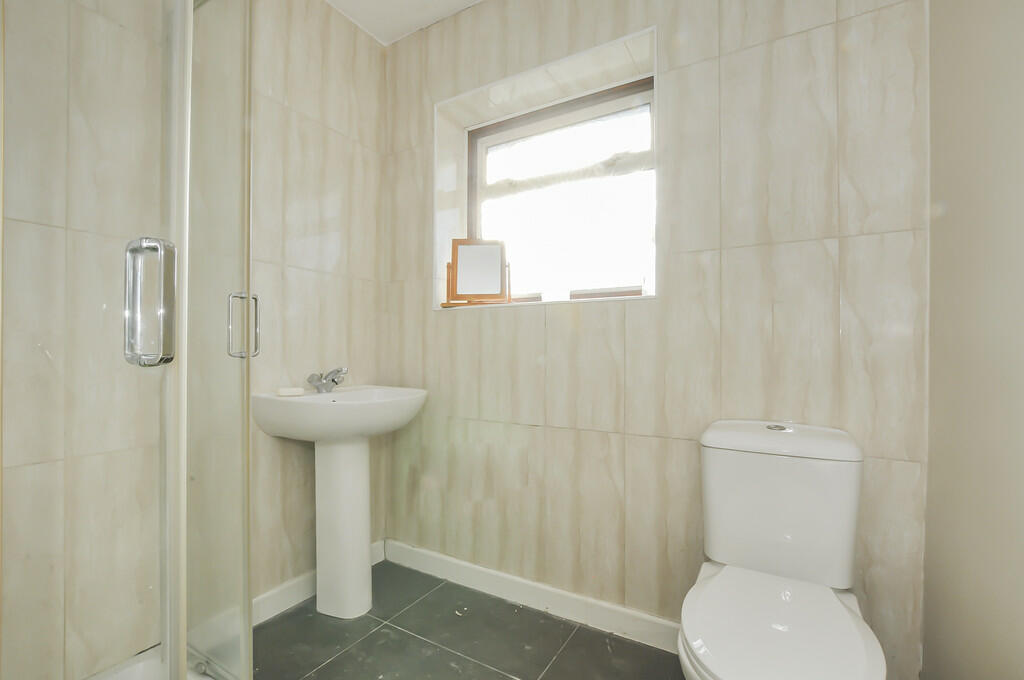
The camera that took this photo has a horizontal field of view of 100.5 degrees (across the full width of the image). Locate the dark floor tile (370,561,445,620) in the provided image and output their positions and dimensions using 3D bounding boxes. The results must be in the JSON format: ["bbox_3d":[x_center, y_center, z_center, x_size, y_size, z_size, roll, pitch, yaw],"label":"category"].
[{"bbox_3d":[-0.526,1.029,1.765,0.347,0.012,0.318,0,-1,29],"label":"dark floor tile"}]

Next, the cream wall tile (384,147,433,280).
[{"bbox_3d":[-0.480,-0.571,1.948,0.247,0.602,0.012,0,-1,29],"label":"cream wall tile"}]

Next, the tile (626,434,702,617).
[{"bbox_3d":[0.518,0.618,1.383,0.295,0.593,0.012,0,-1,29],"label":"tile"}]

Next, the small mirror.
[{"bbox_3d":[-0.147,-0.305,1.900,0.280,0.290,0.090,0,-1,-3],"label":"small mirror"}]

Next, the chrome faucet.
[{"bbox_3d":[-0.677,0.153,1.626,0.160,0.107,0.160,0,-1,29],"label":"chrome faucet"}]

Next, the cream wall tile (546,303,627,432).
[{"bbox_3d":[0.260,0.090,1.541,0.300,0.462,0.010,0,-1,29],"label":"cream wall tile"}]

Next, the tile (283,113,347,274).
[{"bbox_3d":[-0.779,-0.575,1.720,0.010,0.600,0.300,0,-1,29],"label":"tile"}]

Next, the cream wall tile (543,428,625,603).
[{"bbox_3d":[0.260,0.620,1.526,0.295,0.593,0.012,0,-1,29],"label":"cream wall tile"}]

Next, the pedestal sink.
[{"bbox_3d":[-0.582,0.606,1.576,0.460,0.825,0.510,0,-1,29],"label":"pedestal sink"}]

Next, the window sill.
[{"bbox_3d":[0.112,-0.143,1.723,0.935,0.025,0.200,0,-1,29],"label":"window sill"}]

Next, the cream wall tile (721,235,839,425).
[{"bbox_3d":[0.780,0.017,1.251,0.298,0.600,0.010,0,-1,29],"label":"cream wall tile"}]

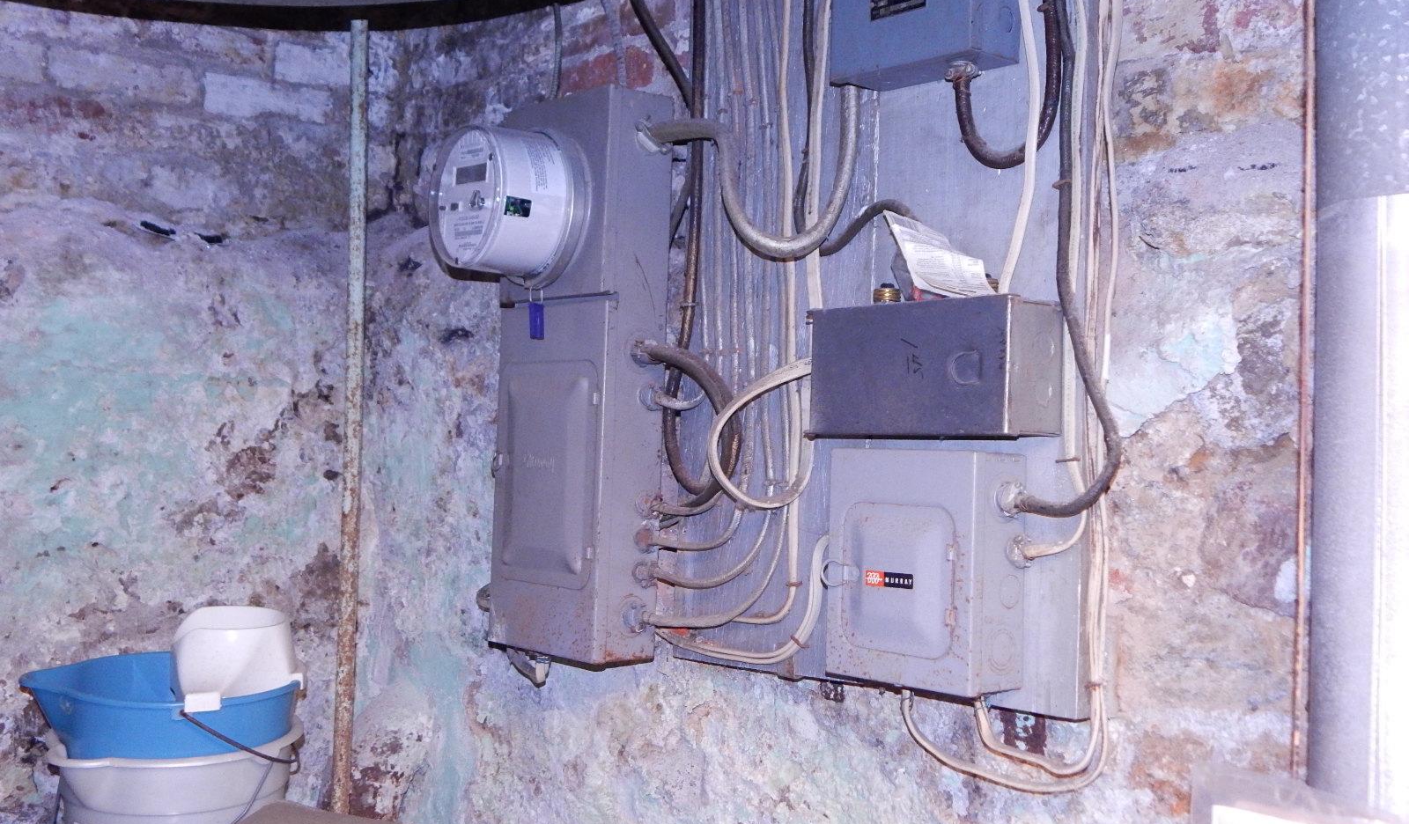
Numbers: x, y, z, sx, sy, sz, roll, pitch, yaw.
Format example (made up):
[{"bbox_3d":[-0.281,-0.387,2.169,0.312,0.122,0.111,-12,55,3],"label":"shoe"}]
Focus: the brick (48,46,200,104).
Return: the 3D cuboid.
[{"bbox_3d":[-0.863,-0.485,2.264,0.218,0.058,0.093,3,-2,-41],"label":"brick"}]

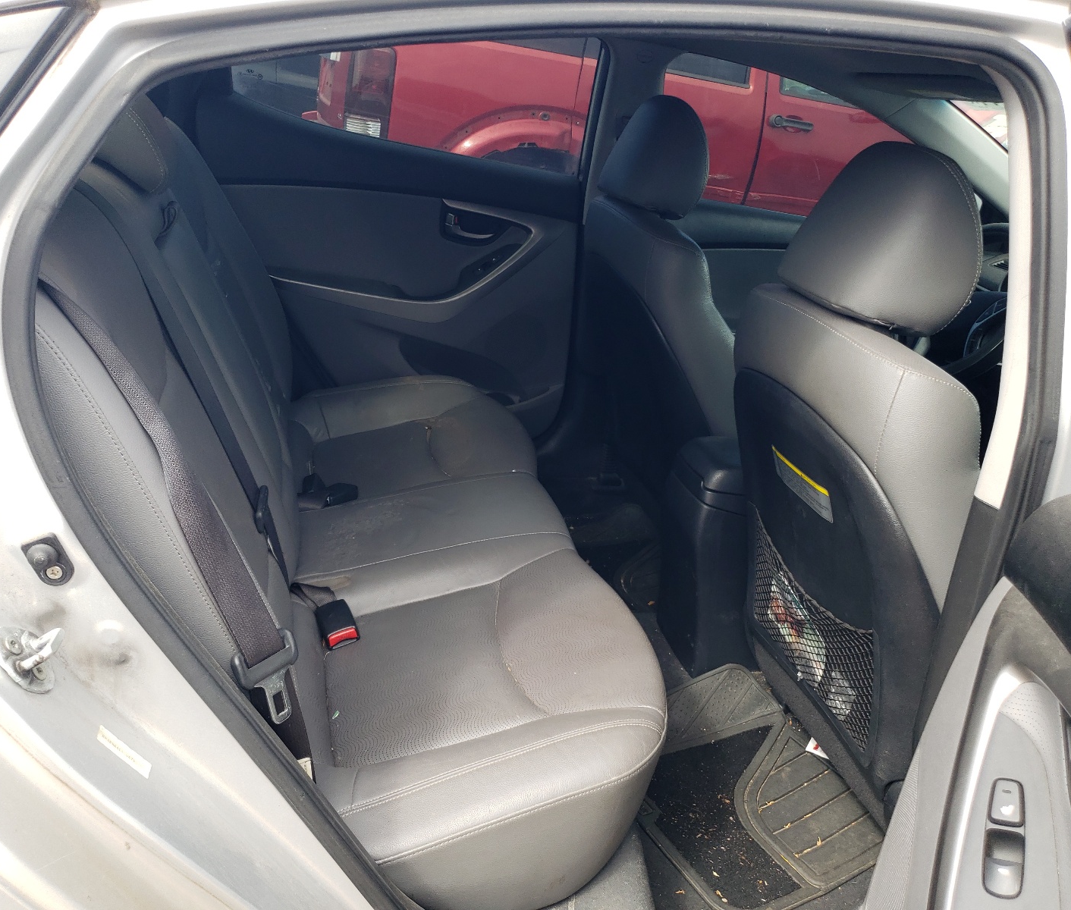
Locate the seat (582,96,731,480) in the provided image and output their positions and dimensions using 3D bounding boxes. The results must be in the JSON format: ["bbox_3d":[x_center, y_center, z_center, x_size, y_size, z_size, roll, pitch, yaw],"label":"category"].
[{"bbox_3d":[0.498,-0.214,1.896,0.840,0.930,0.530,2,24,-17],"label":"seat"}]

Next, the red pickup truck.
[{"bbox_3d":[0.968,-1.734,5.227,4.700,1.780,1.870,-1,25,-23],"label":"red pickup truck"}]

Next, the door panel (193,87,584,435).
[{"bbox_3d":[-0.309,-0.360,1.958,0.810,0.670,0.130,2,24,-17],"label":"door panel"}]

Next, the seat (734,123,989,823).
[{"bbox_3d":[0.675,0.077,1.273,0.840,0.930,0.530,2,24,-17],"label":"seat"}]

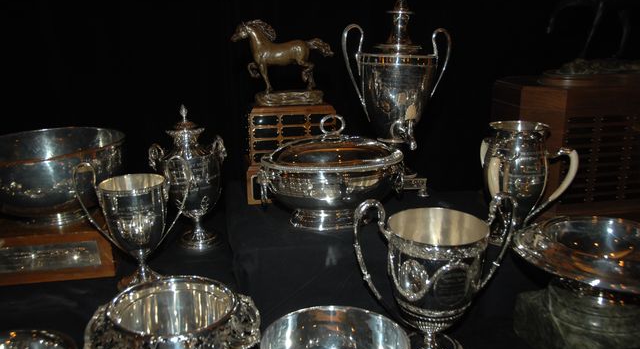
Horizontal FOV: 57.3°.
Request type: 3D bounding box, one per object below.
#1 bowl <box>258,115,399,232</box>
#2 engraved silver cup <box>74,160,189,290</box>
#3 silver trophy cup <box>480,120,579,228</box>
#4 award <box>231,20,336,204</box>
[{"bbox_3d":[0.024,-0.013,1.428,0.344,0.265,0.252,-2,16,-8],"label":"bowl"},{"bbox_3d":[-0.420,0.112,1.362,0.272,0.294,0.160,-4,16,-13],"label":"engraved silver cup"},{"bbox_3d":[0.460,0.017,1.316,0.218,0.271,0.242,0,16,0],"label":"silver trophy cup"},{"bbox_3d":[-0.108,-0.181,1.630,0.276,0.478,0.194,-3,16,-10],"label":"award"}]

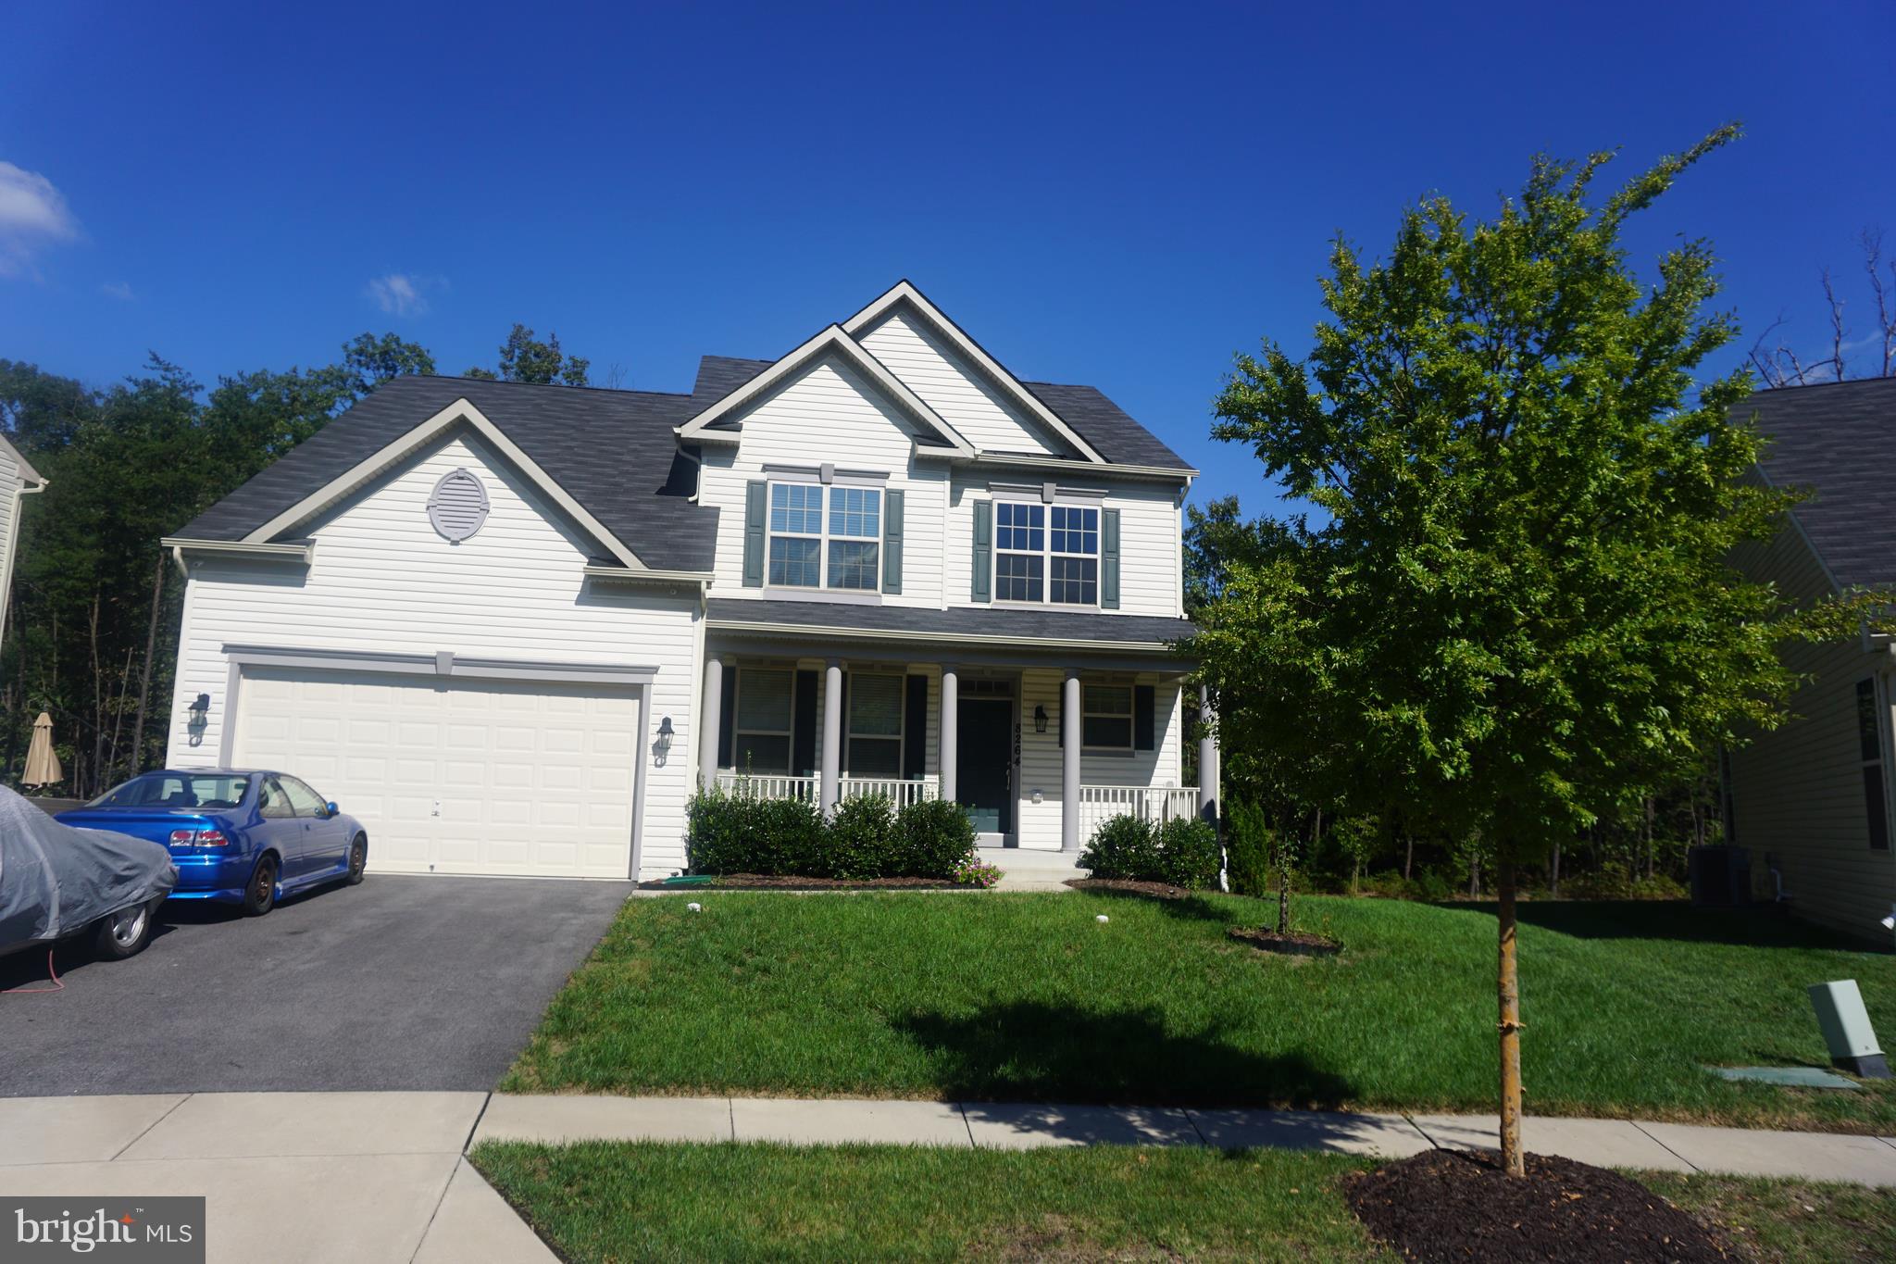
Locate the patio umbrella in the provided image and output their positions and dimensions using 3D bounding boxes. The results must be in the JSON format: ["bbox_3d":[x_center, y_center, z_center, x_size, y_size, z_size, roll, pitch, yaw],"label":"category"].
[{"bbox_3d":[-15.830,2.595,21.891,0.720,2.400,0.720,3,-9,-9],"label":"patio umbrella"}]

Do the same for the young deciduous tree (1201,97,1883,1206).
[{"bbox_3d":[2.616,0.073,6.025,2.950,4.750,2.950,-2,-10,23],"label":"young deciduous tree"}]

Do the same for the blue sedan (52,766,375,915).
[{"bbox_3d":[-7.408,2.106,13.131,1.700,1.310,4.390,3,-5,-7],"label":"blue sedan"}]

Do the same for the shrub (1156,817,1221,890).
[{"bbox_3d":[3.212,2.969,16.890,0.900,0.950,0.900,3,-9,-9],"label":"shrub"}]

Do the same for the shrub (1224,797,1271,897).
[{"bbox_3d":[4.195,3.026,17.710,0.650,1.350,0.650,3,-9,-9],"label":"shrub"}]

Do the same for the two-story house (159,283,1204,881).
[{"bbox_3d":[-3.728,-0.726,23.387,14.100,10.100,14.200,3,-9,-9],"label":"two-story house"}]

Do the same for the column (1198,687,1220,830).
[{"bbox_3d":[3.737,1.881,17.915,0.210,2.480,0.210,3,-9,-9],"label":"column"}]

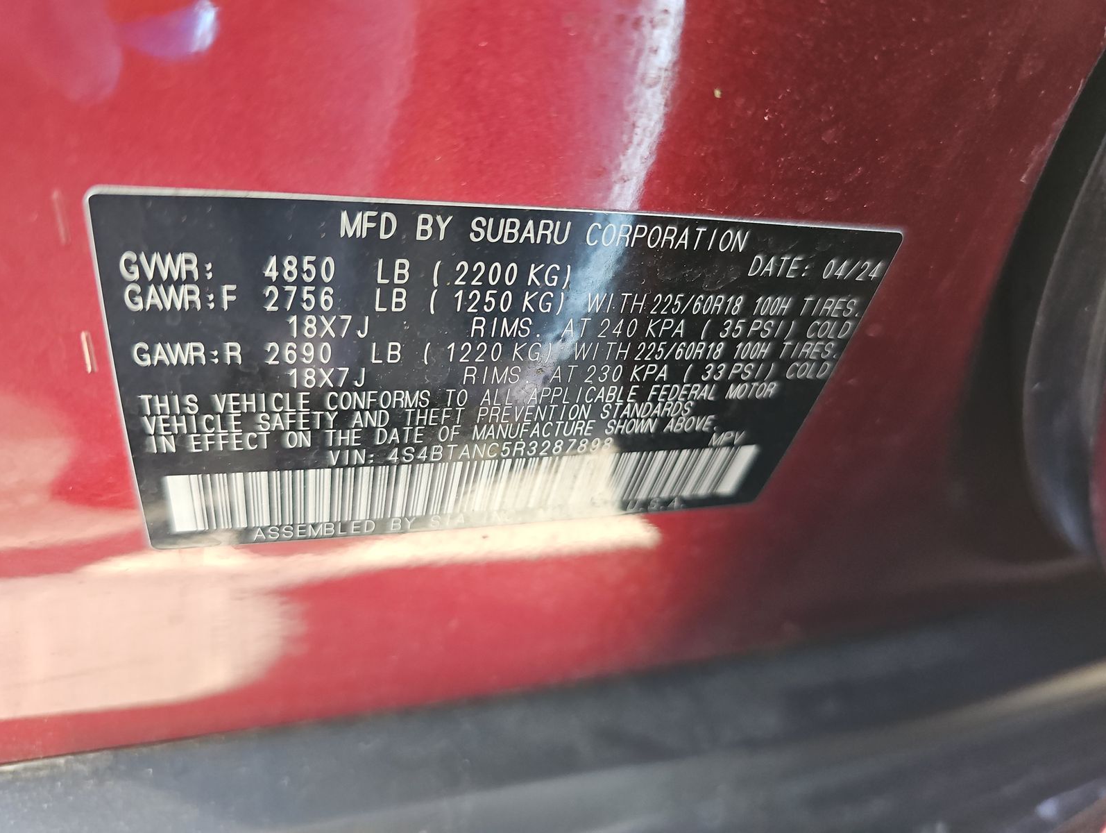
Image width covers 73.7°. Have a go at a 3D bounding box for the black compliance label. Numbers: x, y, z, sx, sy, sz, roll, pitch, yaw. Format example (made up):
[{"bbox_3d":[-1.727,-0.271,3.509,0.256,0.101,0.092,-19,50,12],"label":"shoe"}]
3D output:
[{"bbox_3d":[-0.003,-0.003,0.096,0.094,0.052,0.001,-2,42,-20],"label":"black compliance label"}]

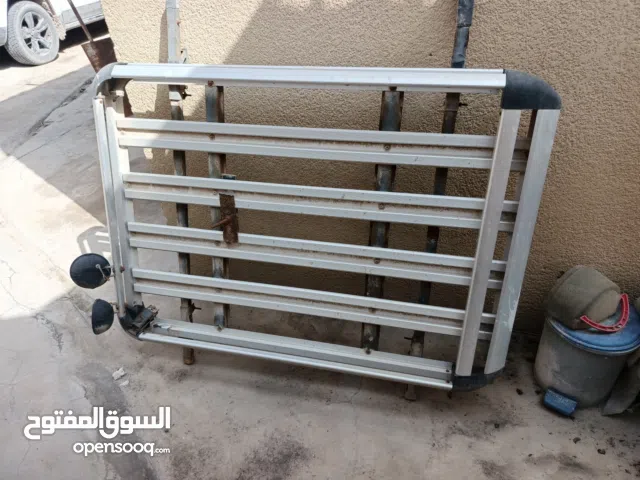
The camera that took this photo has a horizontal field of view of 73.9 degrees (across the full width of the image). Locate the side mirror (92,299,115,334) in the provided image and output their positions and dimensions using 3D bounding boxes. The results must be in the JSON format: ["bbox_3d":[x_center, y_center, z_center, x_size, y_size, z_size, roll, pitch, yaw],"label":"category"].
[{"bbox_3d":[-0.925,0.331,1.837,0.066,0.153,0.153,0,33,-13],"label":"side mirror"}]

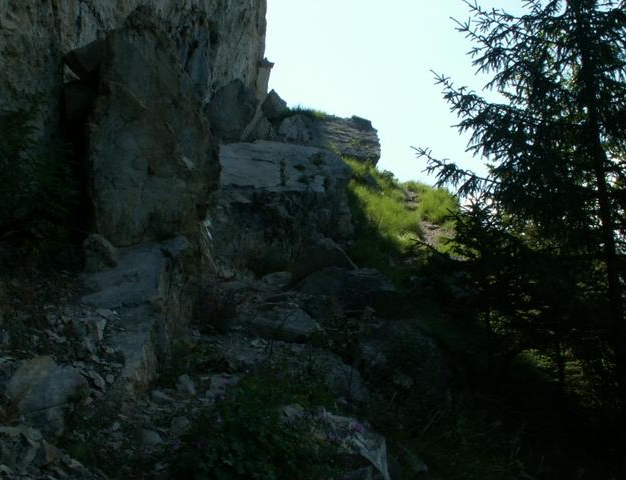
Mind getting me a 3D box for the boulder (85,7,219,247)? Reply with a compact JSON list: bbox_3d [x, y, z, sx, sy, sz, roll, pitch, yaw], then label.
[{"bbox_3d":[-2.180,-1.483,9.200,1.755,3.217,1.400,1,-5,-8],"label":"boulder"}]

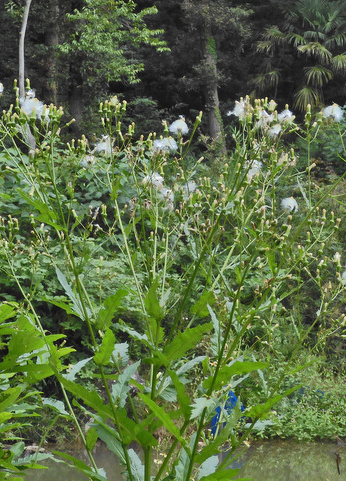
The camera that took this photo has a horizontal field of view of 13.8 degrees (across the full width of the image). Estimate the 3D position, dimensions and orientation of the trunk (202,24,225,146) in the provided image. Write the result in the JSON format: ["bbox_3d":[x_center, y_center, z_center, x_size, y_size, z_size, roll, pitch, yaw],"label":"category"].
[{"bbox_3d":[0.513,-1.987,18.500,0.240,1.620,0.240,-3,2,0],"label":"trunk"}]

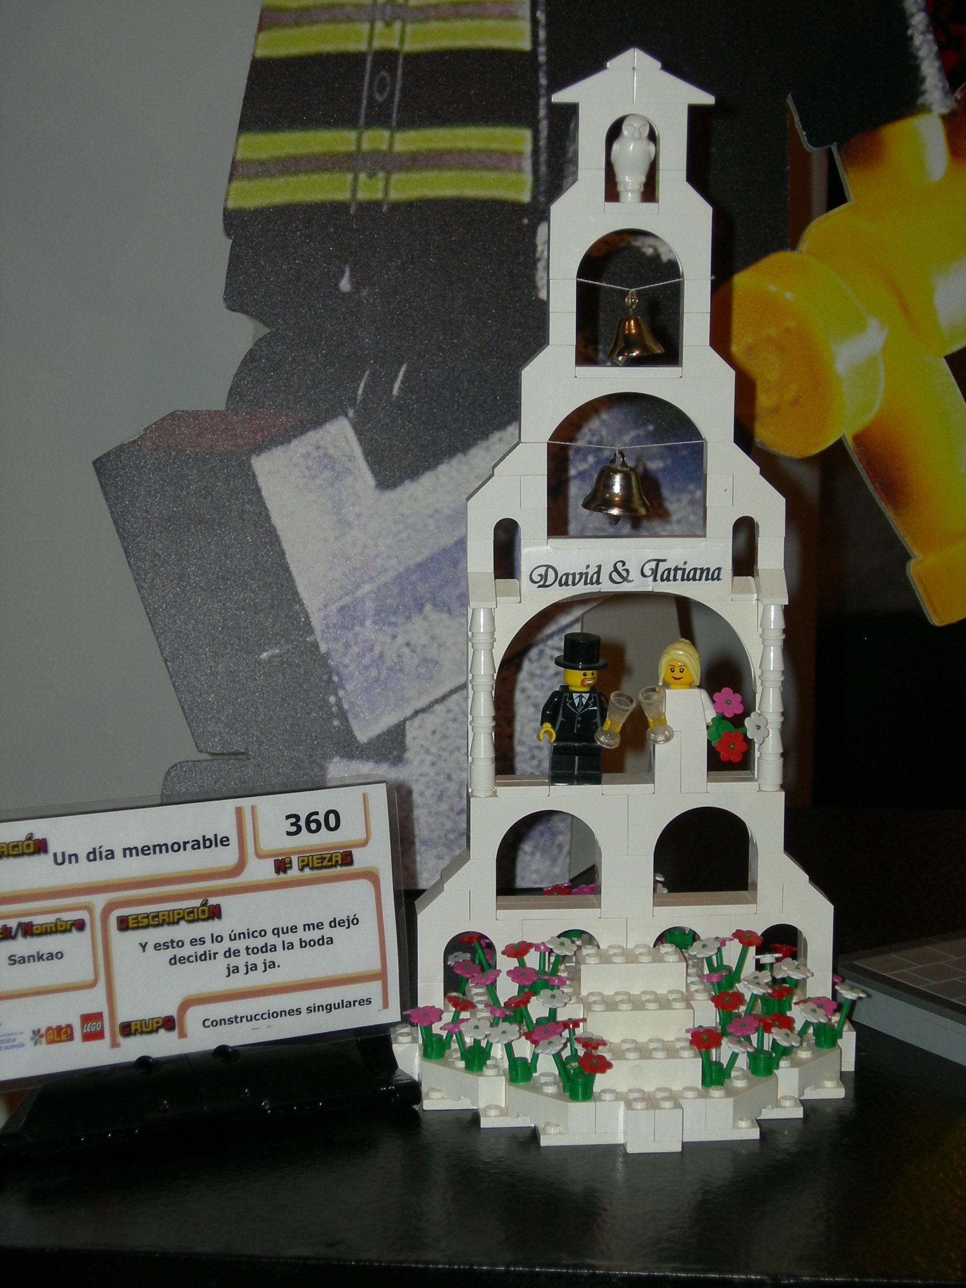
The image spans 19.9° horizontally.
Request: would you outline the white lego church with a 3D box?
[{"bbox_3d":[0.043,-0.020,0.830,0.144,0.310,0.144,-1,11,-4],"label":"white lego church"}]

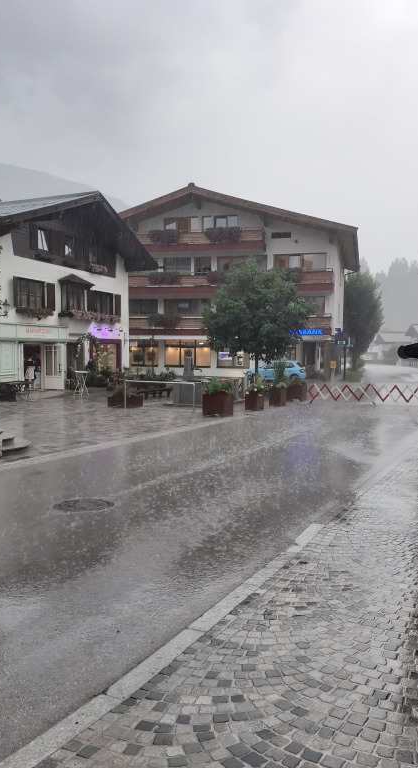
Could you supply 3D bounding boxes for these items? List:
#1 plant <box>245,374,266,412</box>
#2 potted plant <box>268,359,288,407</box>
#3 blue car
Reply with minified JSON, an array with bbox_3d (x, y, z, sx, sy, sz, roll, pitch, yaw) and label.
[{"bbox_3d":[1.559,0.282,20.267,0.540,1.220,0.540,3,5,29],"label":"plant"},{"bbox_3d":[2.501,-0.050,21.847,0.540,1.720,0.540,3,5,29],"label":"potted plant"},{"bbox_3d":[4.757,-0.890,42.337,3.870,1.500,1.720,2,4,17],"label":"blue car"}]

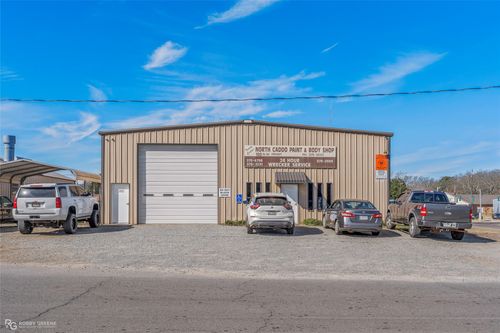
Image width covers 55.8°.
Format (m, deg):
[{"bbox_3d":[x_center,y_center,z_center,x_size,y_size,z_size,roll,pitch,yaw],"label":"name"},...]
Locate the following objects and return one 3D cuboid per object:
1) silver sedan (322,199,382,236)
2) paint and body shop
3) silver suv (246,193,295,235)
[{"bbox_3d":[4.450,2.160,20.903,1.800,1.490,4.630,0,-2,-1],"label":"silver sedan"},{"bbox_3d":[-0.436,0.615,33.888,15.700,5.550,17.500,0,-2,-2],"label":"paint and body shop"},{"bbox_3d":[0.831,2.017,20.804,1.950,1.690,4.890,0,-2,-2],"label":"silver suv"}]

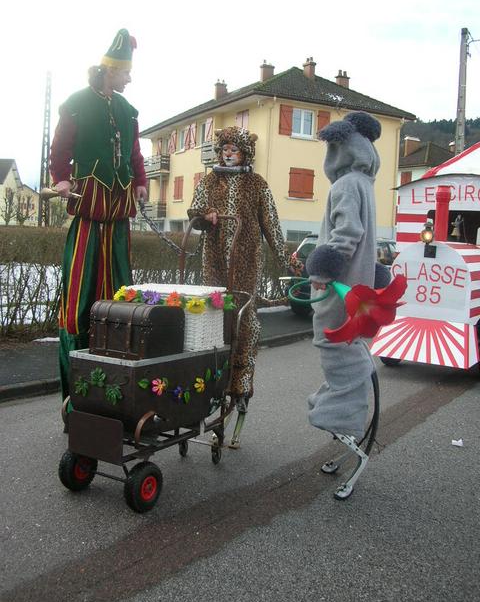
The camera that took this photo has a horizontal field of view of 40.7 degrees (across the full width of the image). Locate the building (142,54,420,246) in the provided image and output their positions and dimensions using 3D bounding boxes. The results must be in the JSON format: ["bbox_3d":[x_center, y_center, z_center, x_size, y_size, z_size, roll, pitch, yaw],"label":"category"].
[{"bbox_3d":[1.327,-7.868,36.478,9.100,10.900,14.100,-1,6,-28],"label":"building"}]

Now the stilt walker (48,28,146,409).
[{"bbox_3d":[-0.995,-0.481,4.578,0.650,2.660,0.460,-1,6,-33],"label":"stilt walker"}]

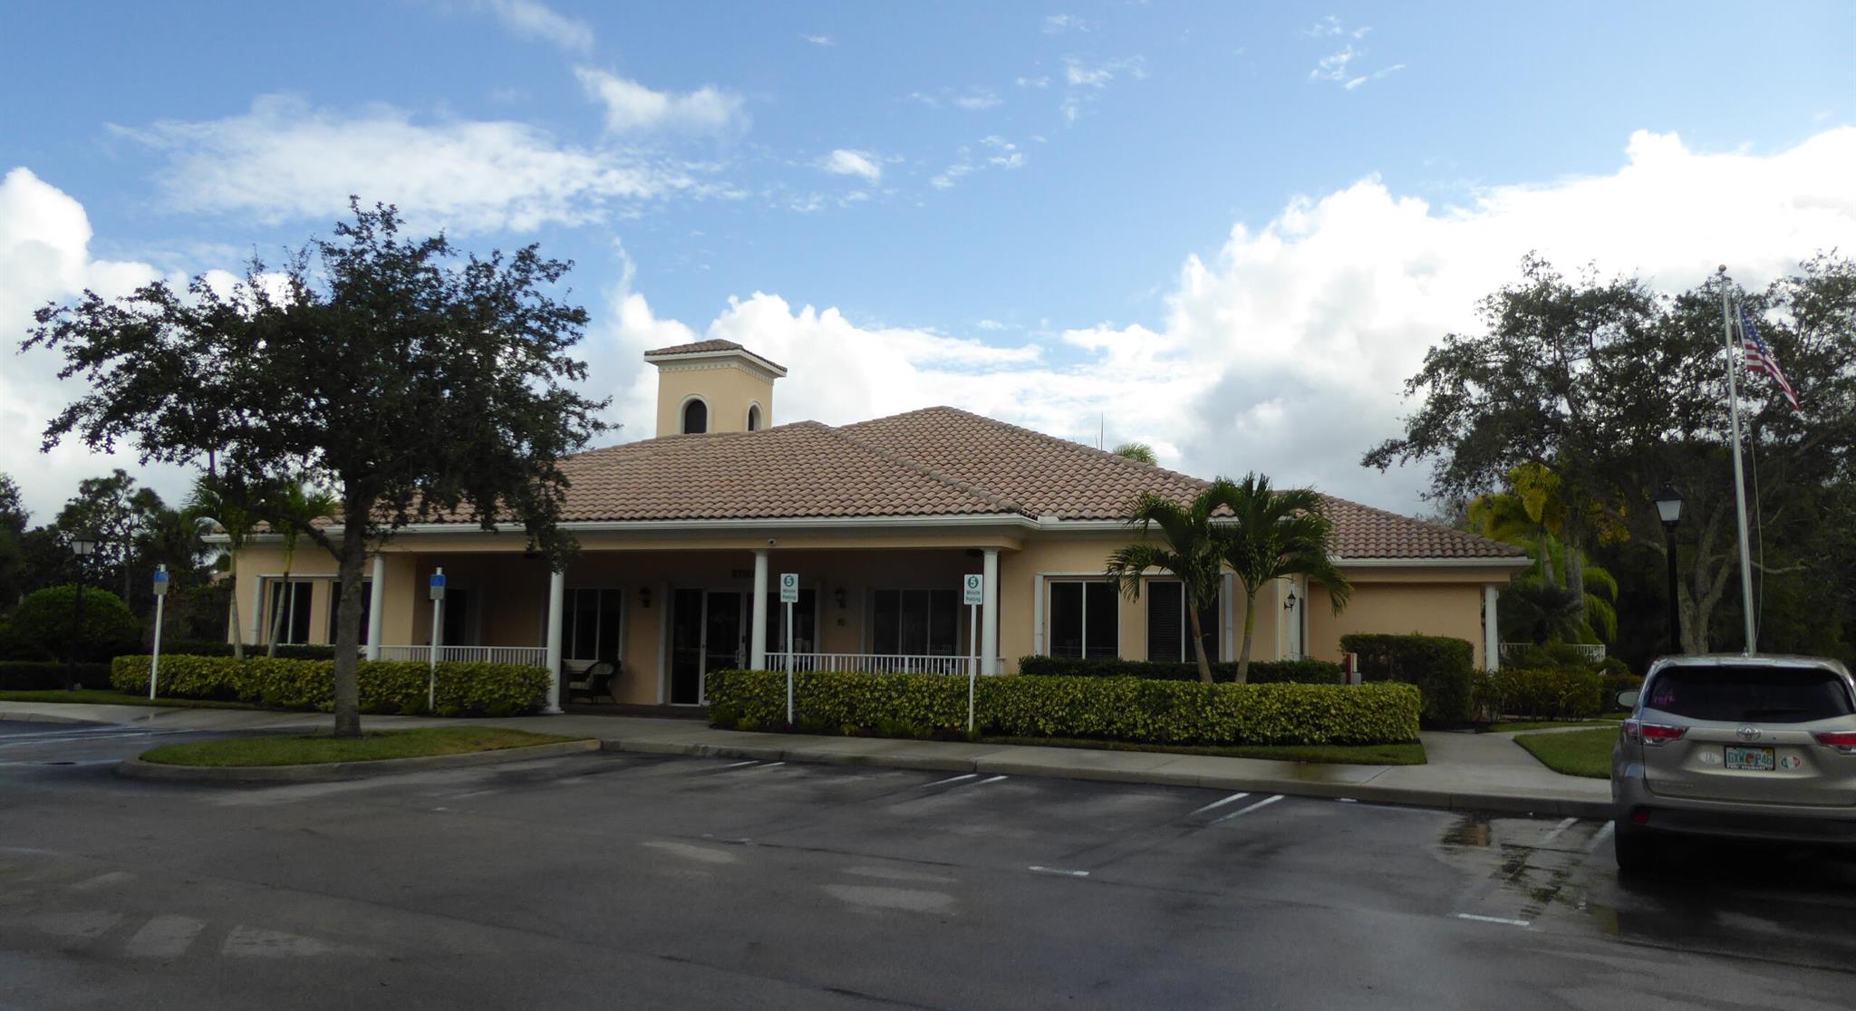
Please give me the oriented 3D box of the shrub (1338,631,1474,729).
[{"bbox_3d":[8.818,3.238,23.788,2.221,1.671,1.500,-1,-7,18],"label":"shrub"}]

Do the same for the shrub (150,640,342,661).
[{"bbox_3d":[-13.022,3.307,25.461,4.903,1.078,0.850,-1,-7,18],"label":"shrub"}]

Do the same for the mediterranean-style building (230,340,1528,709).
[{"bbox_3d":[-0.324,0.107,29.670,25.800,9.001,17.070,-1,-7,18],"label":"mediterranean-style building"}]

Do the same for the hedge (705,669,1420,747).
[{"bbox_3d":[1.691,3.051,19.617,10.843,0.880,0.850,-1,-7,18],"label":"hedge"}]

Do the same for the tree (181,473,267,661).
[{"bbox_3d":[-13.734,1.570,25.355,1.860,4.433,1.860,-1,-7,18],"label":"tree"}]

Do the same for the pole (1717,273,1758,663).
[{"bbox_3d":[11.174,-0.043,17.632,0.160,6.659,0.160,-1,-7,18],"label":"pole"}]

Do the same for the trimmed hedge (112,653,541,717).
[{"bbox_3d":[-11.049,3.264,23.671,9.490,0.830,0.850,-1,-7,18],"label":"trimmed hedge"}]

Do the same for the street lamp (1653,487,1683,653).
[{"bbox_3d":[9.858,1.397,17.018,0.330,3.401,0.330,-1,-7,18],"label":"street lamp"}]

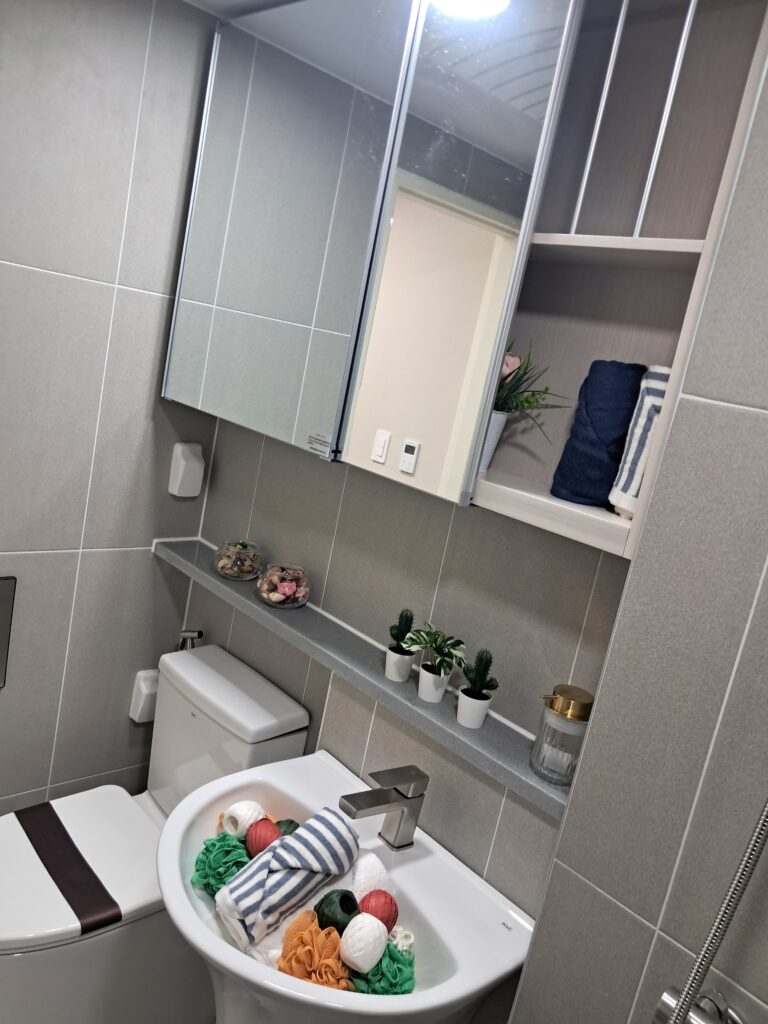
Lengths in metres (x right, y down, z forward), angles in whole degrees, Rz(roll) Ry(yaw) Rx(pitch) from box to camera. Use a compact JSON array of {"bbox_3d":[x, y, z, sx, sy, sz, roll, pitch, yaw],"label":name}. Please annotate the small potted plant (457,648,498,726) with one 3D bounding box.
[{"bbox_3d":[0.150,0.279,1.275,0.059,0.127,0.060,1,15,-44],"label":"small potted plant"}]

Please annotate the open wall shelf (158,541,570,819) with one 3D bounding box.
[{"bbox_3d":[-0.099,0.254,1.552,0.135,0.027,1.265,1,15,-44],"label":"open wall shelf"}]

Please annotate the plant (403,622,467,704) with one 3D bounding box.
[{"bbox_3d":[0.080,0.253,1.342,0.093,0.127,0.103,1,15,-44],"label":"plant"}]

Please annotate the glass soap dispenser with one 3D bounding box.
[{"bbox_3d":[0.253,0.323,1.158,0.094,0.128,0.074,6,12,-28],"label":"glass soap dispenser"}]

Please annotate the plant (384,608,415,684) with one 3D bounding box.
[{"bbox_3d":[0.034,0.231,1.399,0.056,0.128,0.056,11,11,-2],"label":"plant"}]

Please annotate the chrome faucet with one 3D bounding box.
[{"bbox_3d":[-0.008,0.482,1.276,0.157,0.132,0.047,1,15,-44],"label":"chrome faucet"}]

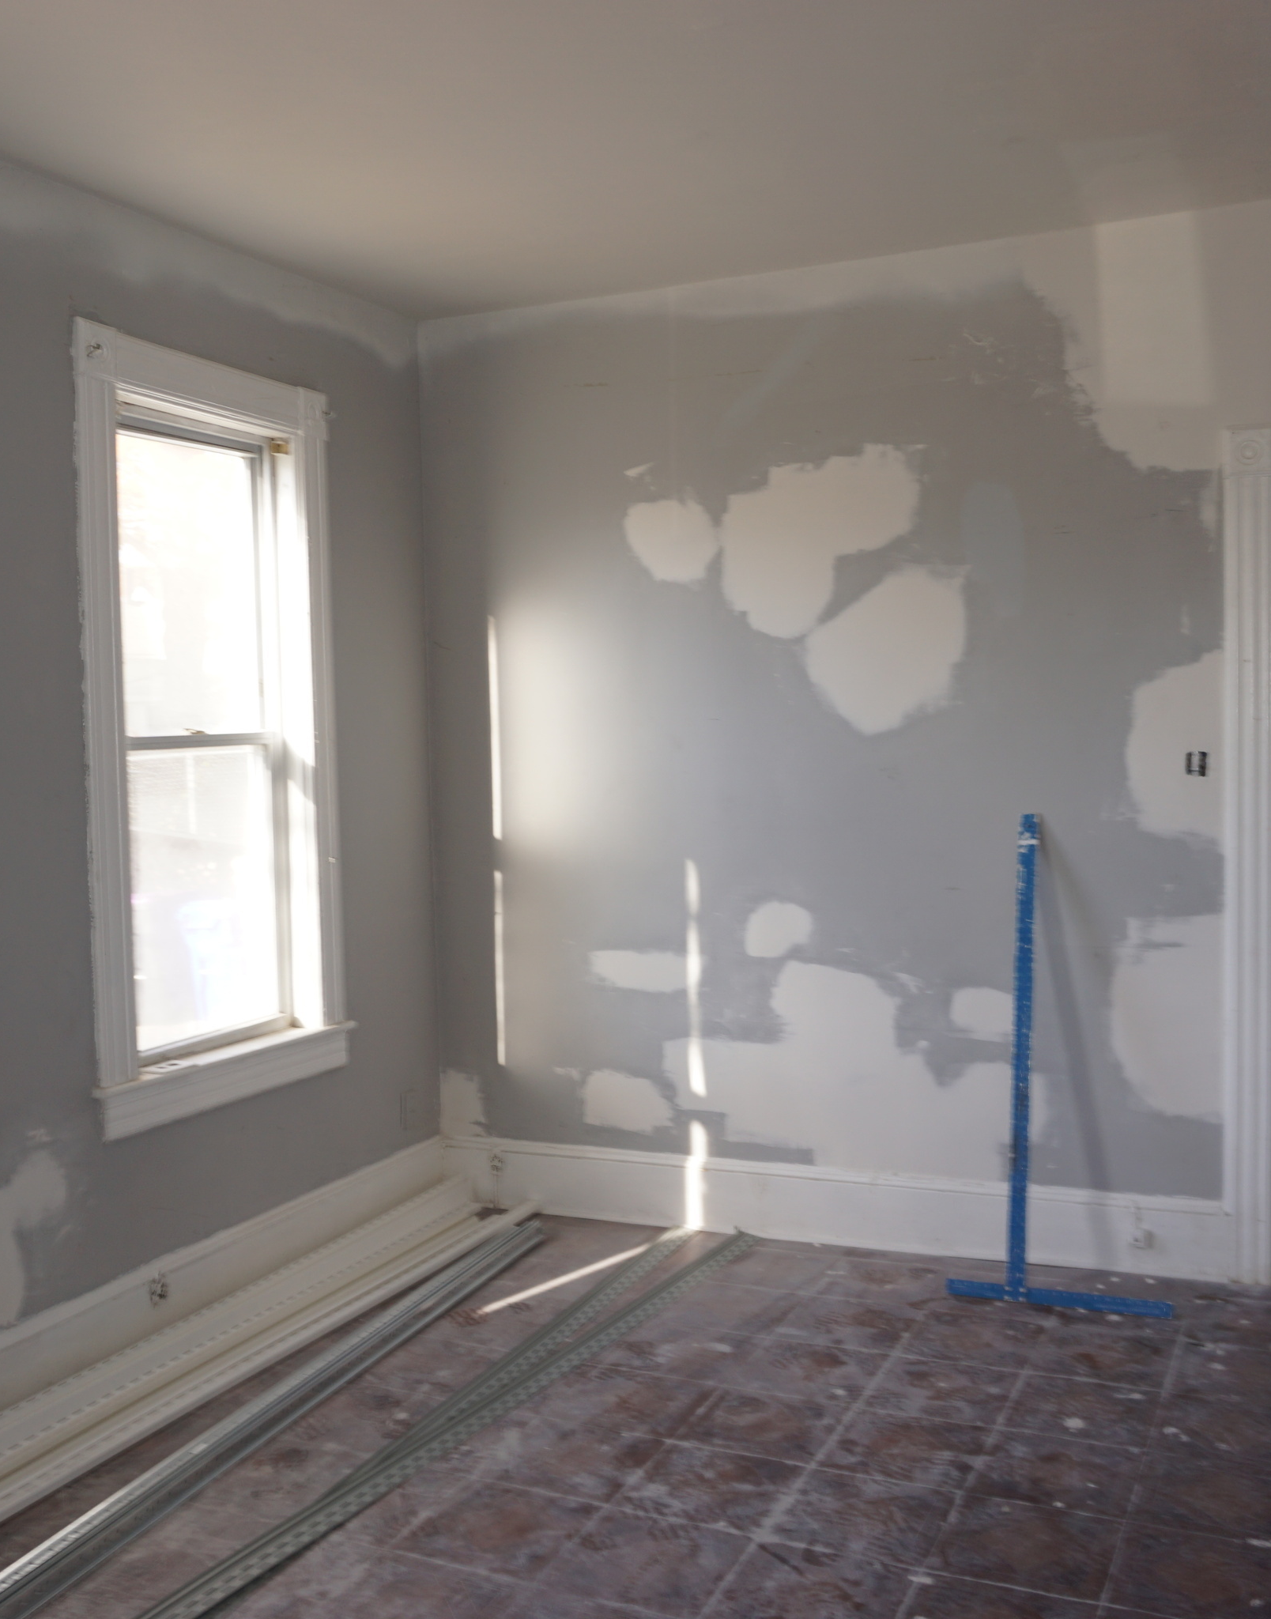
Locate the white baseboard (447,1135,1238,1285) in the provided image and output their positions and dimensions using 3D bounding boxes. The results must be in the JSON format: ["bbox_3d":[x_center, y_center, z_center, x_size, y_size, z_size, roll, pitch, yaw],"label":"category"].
[{"bbox_3d":[0.471,1.119,4.598,2.270,0.212,0.030,0,3,21],"label":"white baseboard"}]

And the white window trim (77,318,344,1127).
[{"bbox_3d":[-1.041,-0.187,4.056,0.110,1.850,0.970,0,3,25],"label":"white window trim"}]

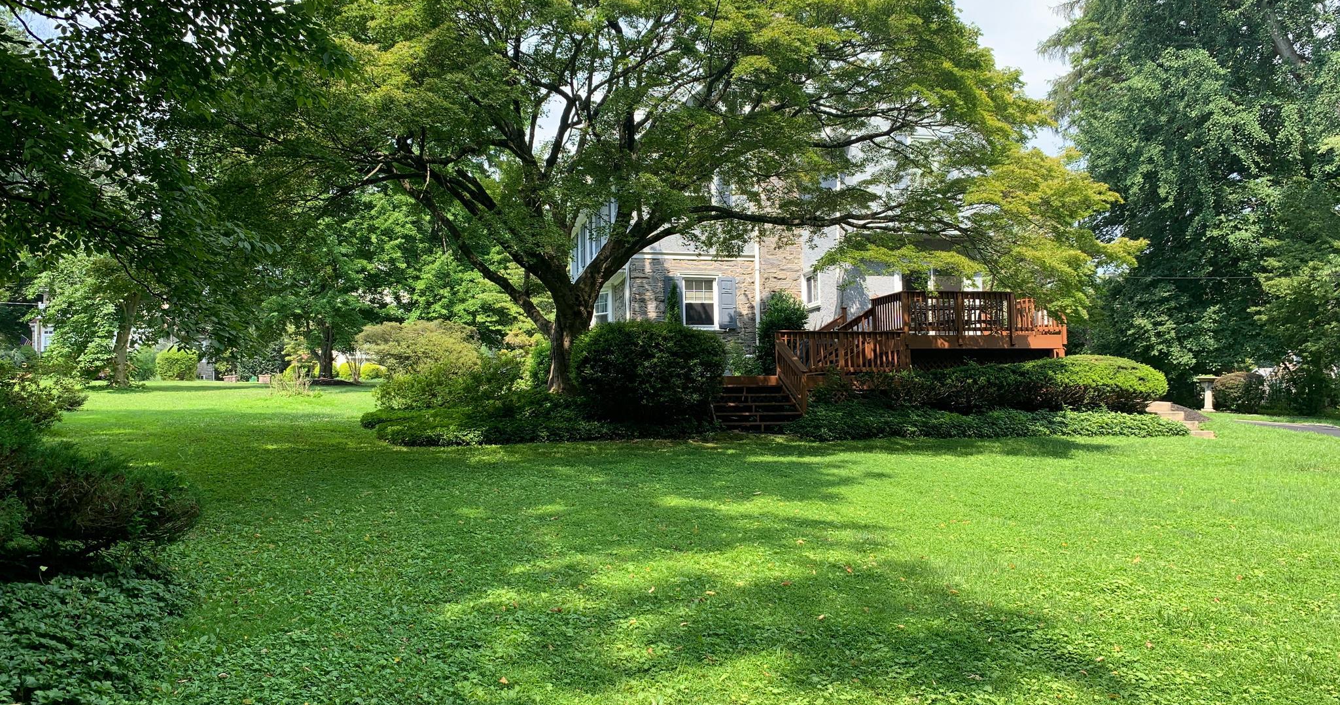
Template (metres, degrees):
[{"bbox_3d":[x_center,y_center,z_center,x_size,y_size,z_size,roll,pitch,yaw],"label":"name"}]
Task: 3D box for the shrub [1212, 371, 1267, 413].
[{"bbox_3d":[14.442,1.008,25.500,1.500,1.050,1.350,-1,-1,29],"label":"shrub"}]

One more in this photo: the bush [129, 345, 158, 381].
[{"bbox_3d":[-24.566,0.513,47.000,1.450,1.650,1.400,0,-1,-29],"label":"bush"}]

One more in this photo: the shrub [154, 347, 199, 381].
[{"bbox_3d":[-22.536,0.502,46.000,2.050,1.550,1.800,0,-1,-29],"label":"shrub"}]

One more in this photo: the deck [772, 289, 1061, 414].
[{"bbox_3d":[5.180,0.050,23.900,6.400,2.650,4.600,0,-1,-6],"label":"deck"}]

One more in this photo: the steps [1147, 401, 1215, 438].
[{"bbox_3d":[9.600,1.290,19.500,1.350,0.720,1.250,0,-1,9],"label":"steps"}]

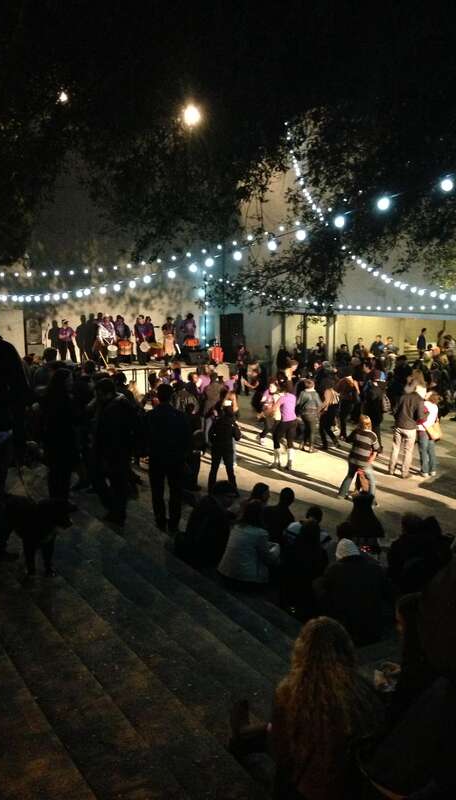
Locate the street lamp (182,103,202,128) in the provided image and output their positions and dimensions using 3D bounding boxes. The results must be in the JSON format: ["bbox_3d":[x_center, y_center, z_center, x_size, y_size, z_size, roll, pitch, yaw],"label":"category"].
[{"bbox_3d":[-1.024,-8.206,22.000,0.550,0.720,0.550,0,8,0],"label":"street lamp"}]

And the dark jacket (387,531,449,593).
[{"bbox_3d":[1.980,1.689,8.000,0.580,0.640,0.500,4,8,30],"label":"dark jacket"}]

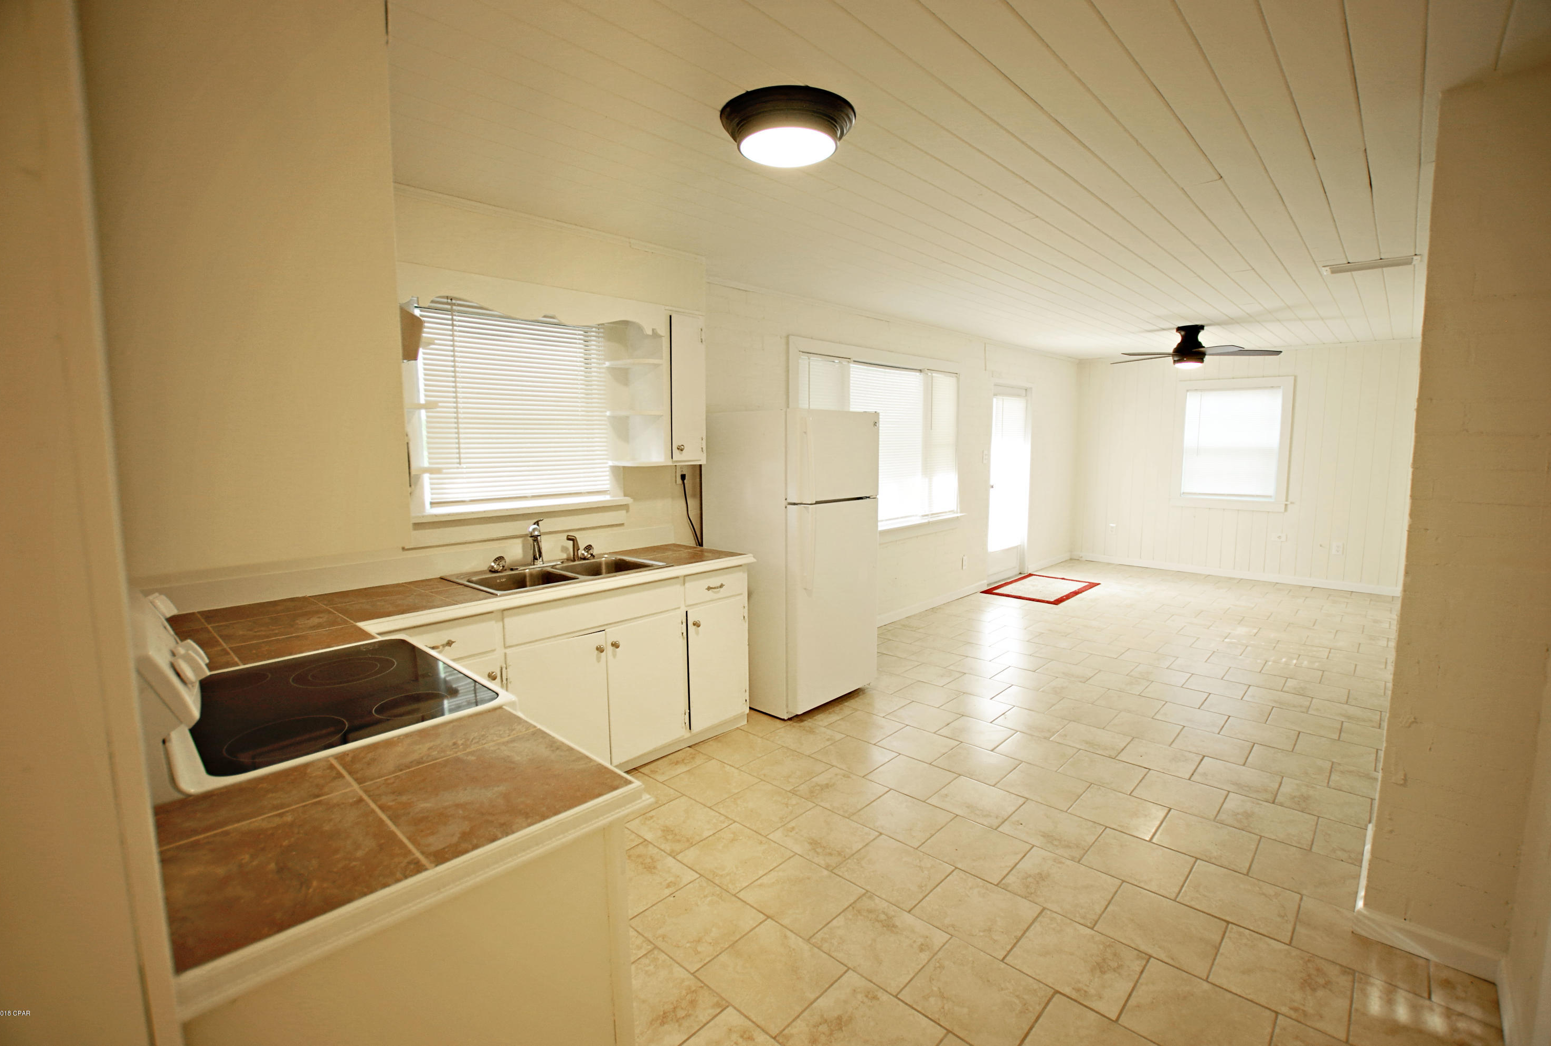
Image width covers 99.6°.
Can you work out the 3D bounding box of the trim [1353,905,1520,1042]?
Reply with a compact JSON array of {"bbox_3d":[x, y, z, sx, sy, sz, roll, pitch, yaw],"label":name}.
[{"bbox_3d":[1.779,1.225,1.771,0.338,0.088,0.308,6,10,43],"label":"trim"}]

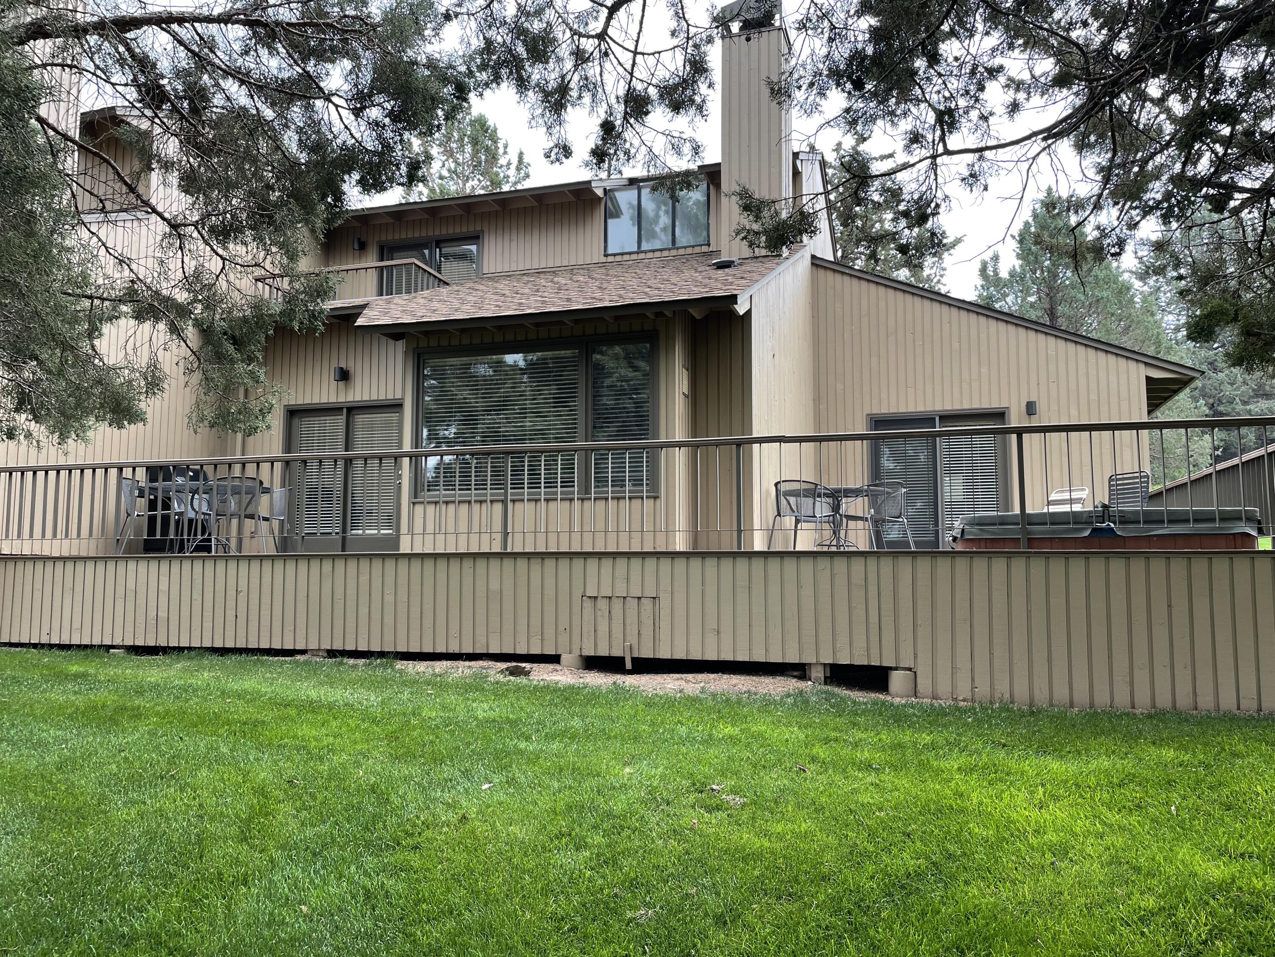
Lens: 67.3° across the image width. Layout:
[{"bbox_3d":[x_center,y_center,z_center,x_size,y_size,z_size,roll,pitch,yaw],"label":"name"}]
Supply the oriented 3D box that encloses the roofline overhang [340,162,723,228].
[{"bbox_3d":[-1.686,-4.407,14.731,6.570,0.360,0.600,-1,-5,17],"label":"roofline overhang"}]

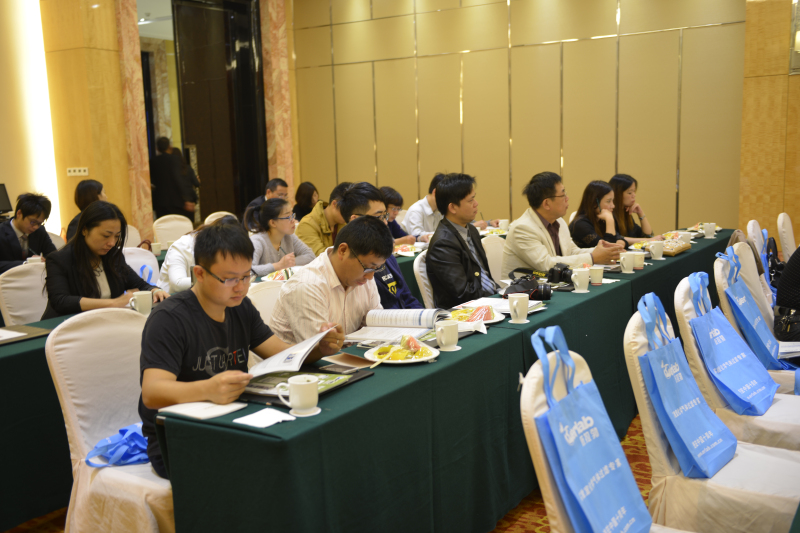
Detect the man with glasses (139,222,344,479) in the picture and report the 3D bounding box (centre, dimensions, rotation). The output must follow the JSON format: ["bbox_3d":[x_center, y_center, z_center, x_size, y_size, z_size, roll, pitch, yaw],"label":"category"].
[{"bbox_3d":[-0.441,0.490,2.656,0.700,1.270,0.600,3,9,32],"label":"man with glasses"}]

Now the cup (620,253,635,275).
[{"bbox_3d":[1.247,-0.015,4.617,0.088,0.104,0.116,4,10,35],"label":"cup"}]

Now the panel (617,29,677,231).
[{"bbox_3d":[2.881,-1.330,9.784,0.718,2.687,0.060,3,9,32],"label":"panel"}]

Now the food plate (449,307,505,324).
[{"bbox_3d":[0.319,0.193,3.500,0.240,0.060,0.240,-2,8,0],"label":"food plate"}]

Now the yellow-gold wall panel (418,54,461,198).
[{"bbox_3d":[0.478,-1.245,9.928,0.609,2.460,0.060,4,10,33],"label":"yellow-gold wall panel"}]

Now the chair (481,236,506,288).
[{"bbox_3d":[0.799,0.268,5.402,0.540,0.930,0.440,3,9,32],"label":"chair"}]

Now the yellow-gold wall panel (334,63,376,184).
[{"bbox_3d":[-0.542,-1.307,10.603,0.623,2.456,0.060,4,10,33],"label":"yellow-gold wall panel"}]

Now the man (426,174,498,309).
[{"bbox_3d":[0.475,0.195,4.158,0.760,1.295,0.490,2,9,27],"label":"man"}]

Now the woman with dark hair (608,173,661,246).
[{"bbox_3d":[1.840,-0.058,6.391,0.720,1.260,0.520,3,9,32],"label":"woman with dark hair"}]

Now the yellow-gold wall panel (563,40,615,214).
[{"bbox_3d":[2.036,-1.163,9.106,0.612,2.478,0.040,4,10,34],"label":"yellow-gold wall panel"}]

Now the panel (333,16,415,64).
[{"bbox_3d":[-0.362,-3.090,11.554,1.361,0.554,0.060,3,9,32],"label":"panel"}]

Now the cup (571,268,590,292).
[{"bbox_3d":[0.836,0.065,3.935,0.106,0.097,0.080,-7,10,-35],"label":"cup"}]

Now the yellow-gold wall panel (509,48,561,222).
[{"bbox_3d":[1.520,-1.197,9.452,0.612,2.478,0.040,4,10,34],"label":"yellow-gold wall panel"}]

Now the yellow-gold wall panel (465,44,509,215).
[{"bbox_3d":[1.005,-1.231,9.799,0.612,2.478,0.040,4,10,34],"label":"yellow-gold wall panel"}]

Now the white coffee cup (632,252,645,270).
[{"bbox_3d":[1.410,-0.029,4.979,0.076,0.091,0.076,-2,7,0],"label":"white coffee cup"}]

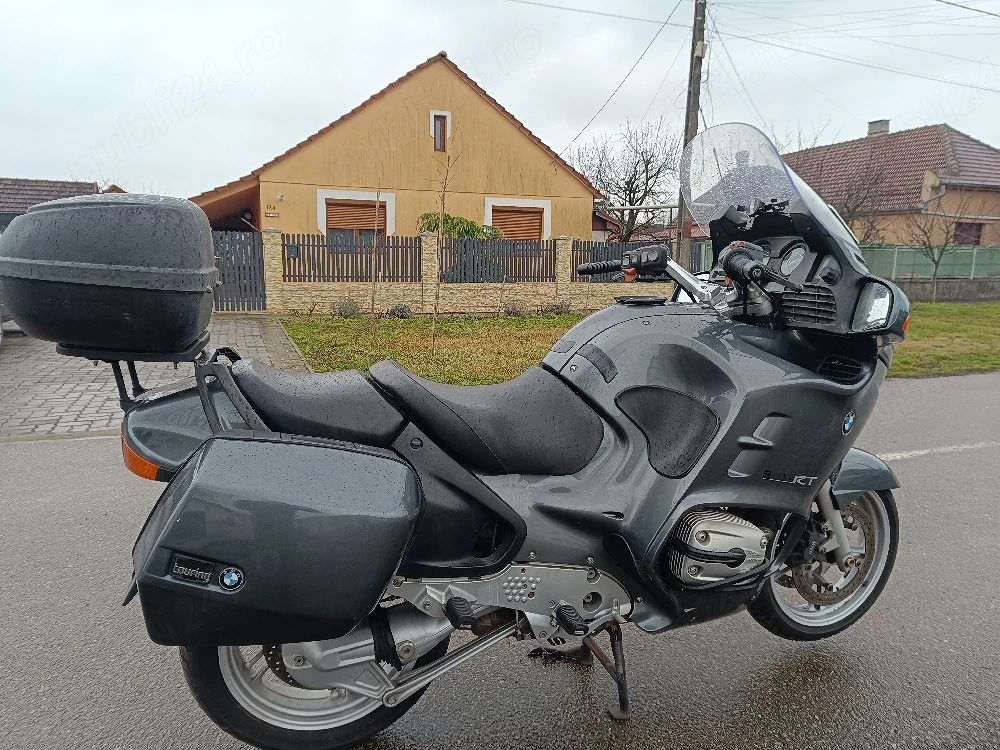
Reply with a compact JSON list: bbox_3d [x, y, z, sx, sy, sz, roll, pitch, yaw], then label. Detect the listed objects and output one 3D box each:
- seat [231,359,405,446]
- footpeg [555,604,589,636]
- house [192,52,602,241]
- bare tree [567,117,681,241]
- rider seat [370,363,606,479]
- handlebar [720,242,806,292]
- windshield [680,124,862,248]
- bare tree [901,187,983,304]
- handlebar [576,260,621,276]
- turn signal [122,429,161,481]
[{"bbox_3d":[-0.410,0.045,1.533,0.340,0.175,0.310,-3,11,-20],"label":"seat"},{"bbox_3d":[0.158,0.554,1.574,0.045,0.040,0.088,-3,11,-20],"label":"footpeg"},{"bbox_3d":[-3.609,-5.555,21.017,10.200,5.760,10.200,-2,11,-18],"label":"house"},{"bbox_3d":[3.997,-5.522,22.542,3.660,5.430,3.660,3,10,10],"label":"bare tree"},{"bbox_3d":[-0.065,0.080,1.665,0.525,0.270,0.360,-3,11,-20],"label":"rider seat"},{"bbox_3d":[0.554,-0.231,1.472,0.148,0.096,0.181,0,10,-5],"label":"handlebar"},{"bbox_3d":[0.783,-0.493,1.866,0.455,0.327,0.480,-3,11,-20],"label":"windshield"},{"bbox_3d":[11.860,-3.429,18.624,1.840,2.980,1.840,7,12,31],"label":"bare tree"},{"bbox_3d":[0.299,-0.327,2.085,0.155,0.050,0.042,10,13,40],"label":"handlebar"},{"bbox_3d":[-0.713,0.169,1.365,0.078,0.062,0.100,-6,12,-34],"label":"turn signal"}]

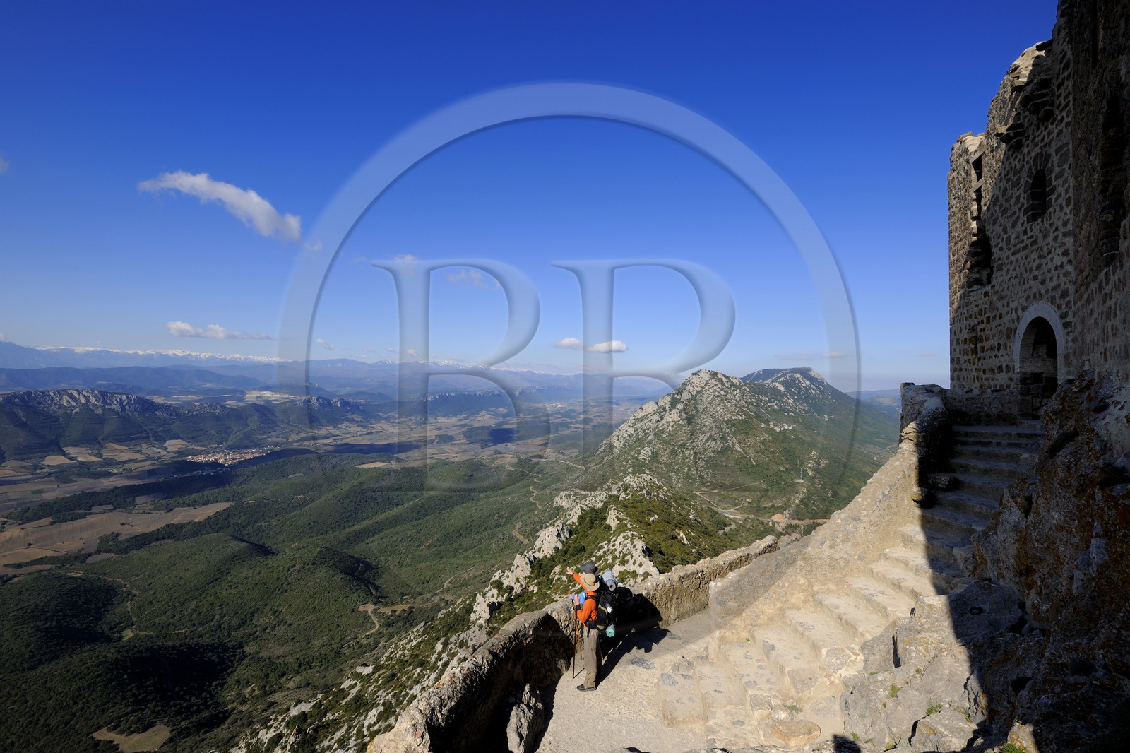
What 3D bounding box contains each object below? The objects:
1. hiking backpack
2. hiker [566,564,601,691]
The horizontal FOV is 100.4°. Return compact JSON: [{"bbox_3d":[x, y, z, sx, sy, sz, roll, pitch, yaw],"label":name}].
[{"bbox_3d":[0.600,3.640,7.580,0.480,0.820,0.500,0,-1,3],"label":"hiking backpack"},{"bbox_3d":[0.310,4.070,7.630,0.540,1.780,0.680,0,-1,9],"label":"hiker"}]

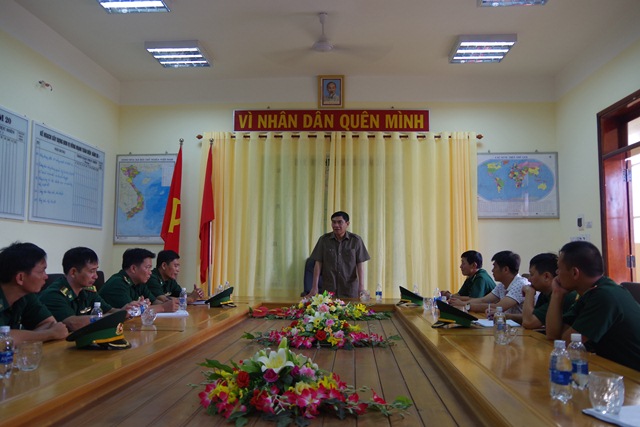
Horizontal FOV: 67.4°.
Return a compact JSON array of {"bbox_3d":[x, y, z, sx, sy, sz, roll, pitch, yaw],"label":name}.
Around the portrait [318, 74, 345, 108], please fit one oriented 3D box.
[{"bbox_3d":[0.148,-1.597,6.277,0.340,0.430,0.035,0,4,4],"label":"portrait"}]

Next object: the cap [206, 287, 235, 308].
[{"bbox_3d":[-0.820,0.694,4.022,0.265,0.162,0.235,-1,-6,19],"label":"cap"}]

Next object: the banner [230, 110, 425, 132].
[{"bbox_3d":[0.127,-1.210,6.291,2.570,0.300,0.035,0,-6,4],"label":"banner"}]

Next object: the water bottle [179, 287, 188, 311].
[{"bbox_3d":[-1.046,0.653,3.705,0.062,0.174,0.062,0,-6,4],"label":"water bottle"}]

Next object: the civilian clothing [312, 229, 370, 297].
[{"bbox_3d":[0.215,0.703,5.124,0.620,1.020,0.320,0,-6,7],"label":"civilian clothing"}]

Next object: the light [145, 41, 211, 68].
[{"bbox_3d":[-1.641,-1.860,5.629,0.610,0.085,0.570,0,-6,4],"label":"light"}]

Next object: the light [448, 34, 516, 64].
[{"bbox_3d":[1.805,-1.830,5.374,0.600,0.085,0.570,0,-6,4],"label":"light"}]

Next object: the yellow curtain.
[{"bbox_3d":[0.205,0.329,6.028,3.500,2.760,0.160,0,-6,4],"label":"yellow curtain"}]

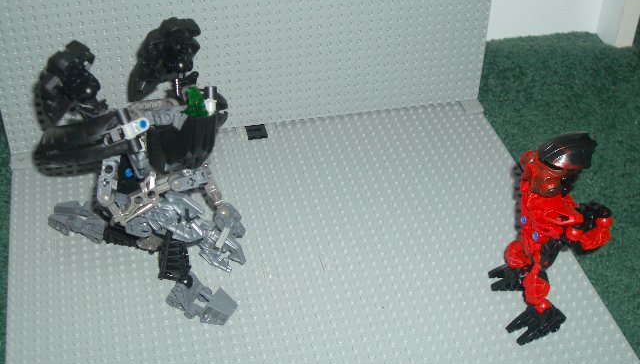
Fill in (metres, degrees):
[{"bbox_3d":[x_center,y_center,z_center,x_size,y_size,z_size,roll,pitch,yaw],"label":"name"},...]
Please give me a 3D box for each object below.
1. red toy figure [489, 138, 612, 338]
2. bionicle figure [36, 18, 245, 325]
[{"bbox_3d":[0.142,0.027,0.557,0.062,0.138,0.072,-9,41,-12],"label":"red toy figure"},{"bbox_3d":[-0.118,-0.013,0.569,0.146,0.176,0.103,6,40,6],"label":"bionicle figure"}]

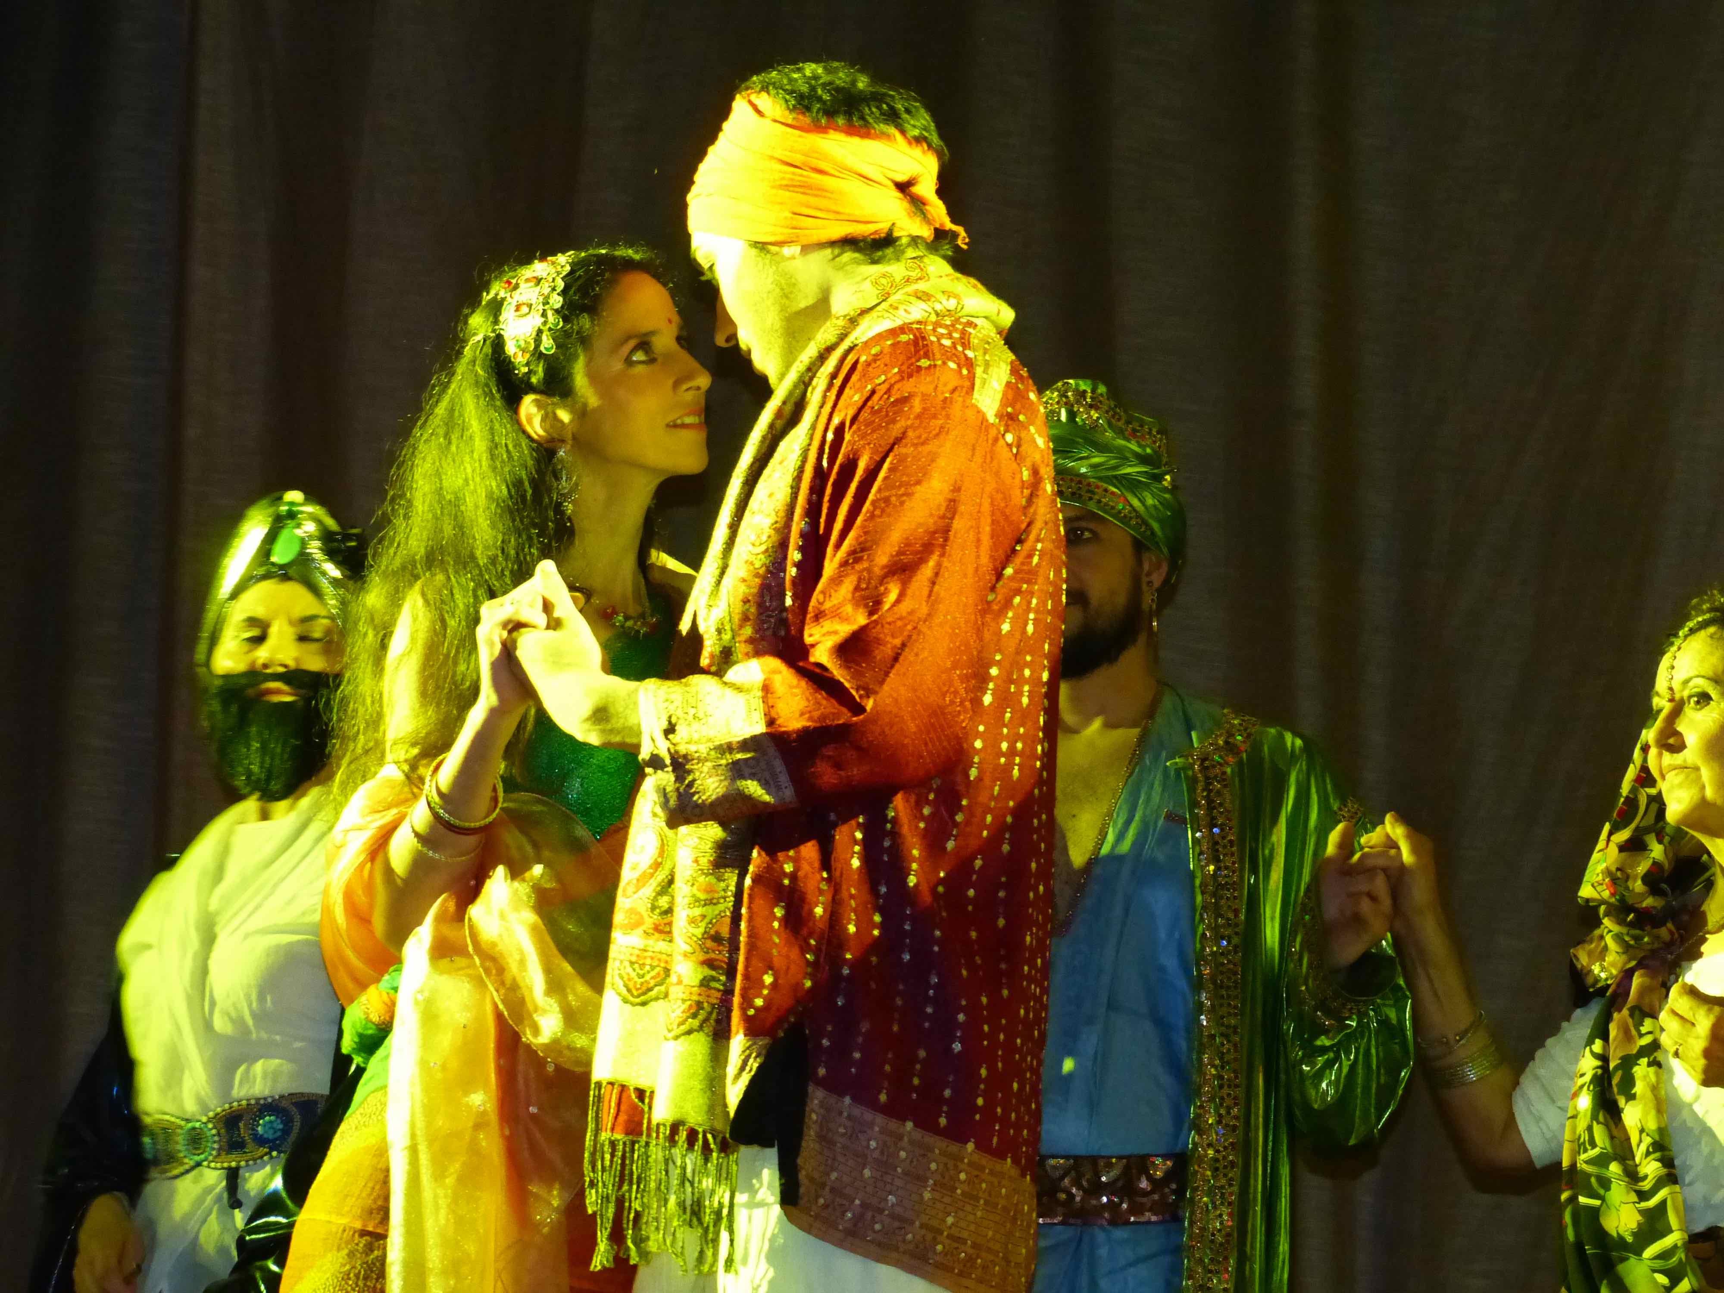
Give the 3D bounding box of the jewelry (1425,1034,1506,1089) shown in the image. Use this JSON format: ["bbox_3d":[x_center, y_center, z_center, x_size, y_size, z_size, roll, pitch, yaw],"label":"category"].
[{"bbox_3d":[0.571,0.392,5.700,0.071,0.025,0.071,-17,17,0],"label":"jewelry"}]

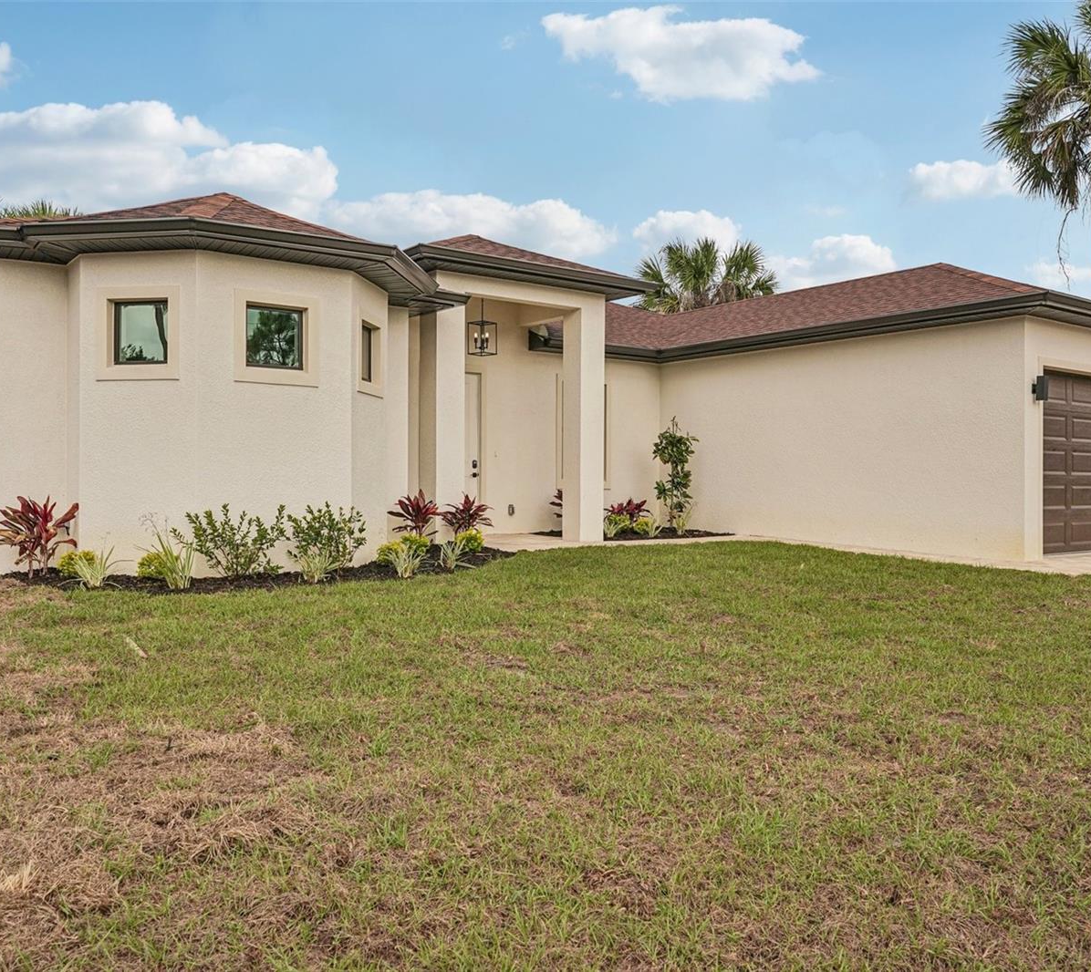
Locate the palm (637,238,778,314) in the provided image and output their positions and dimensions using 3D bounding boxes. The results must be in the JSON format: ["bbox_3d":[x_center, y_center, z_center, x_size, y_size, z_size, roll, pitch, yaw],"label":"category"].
[{"bbox_3d":[5.430,-3.758,33.027,4.700,9.342,4.500,0,0,0],"label":"palm"}]

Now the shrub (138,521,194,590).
[{"bbox_3d":[-3.172,0.563,8.150,0.468,0.611,0.460,0,0,0],"label":"shrub"}]

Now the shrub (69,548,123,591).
[{"bbox_3d":[-3.788,0.697,8.200,0.452,0.355,0.440,0,0,0],"label":"shrub"}]

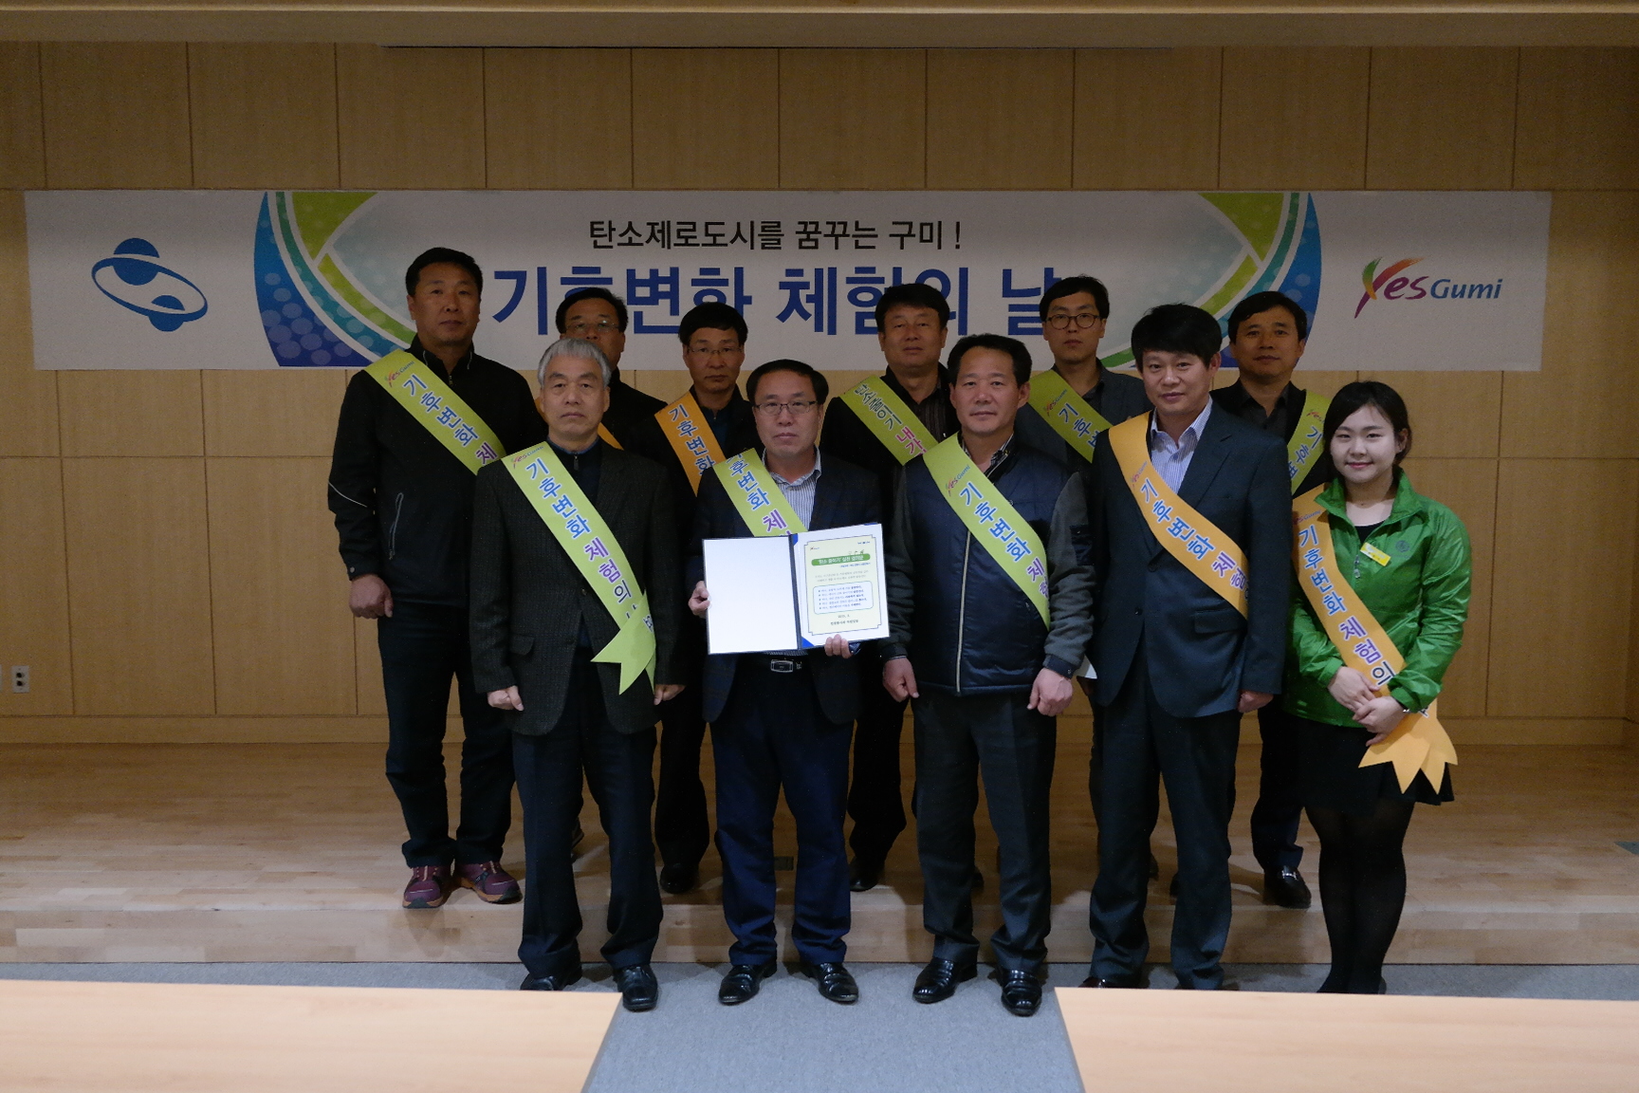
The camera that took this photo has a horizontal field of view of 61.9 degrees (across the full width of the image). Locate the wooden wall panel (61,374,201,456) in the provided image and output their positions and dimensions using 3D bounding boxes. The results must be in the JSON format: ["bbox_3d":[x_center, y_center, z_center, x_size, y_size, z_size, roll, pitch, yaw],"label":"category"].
[{"bbox_3d":[-2.806,-0.900,5.548,0.583,1.072,0.025,0,6,0],"label":"wooden wall panel"}]

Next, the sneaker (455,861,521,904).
[{"bbox_3d":[-0.962,0.928,3.942,0.105,0.110,0.280,-4,7,-38],"label":"sneaker"}]

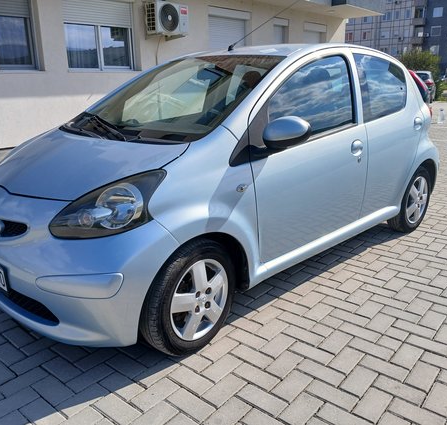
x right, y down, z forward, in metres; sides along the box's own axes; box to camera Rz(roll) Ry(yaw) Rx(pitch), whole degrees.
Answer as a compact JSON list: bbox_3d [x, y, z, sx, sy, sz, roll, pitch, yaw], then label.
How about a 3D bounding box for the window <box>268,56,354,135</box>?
[{"bbox_3d":[0.484,-0.671,2.420,0.870,0.480,0.060,-16,7,-41],"label":"window"}]

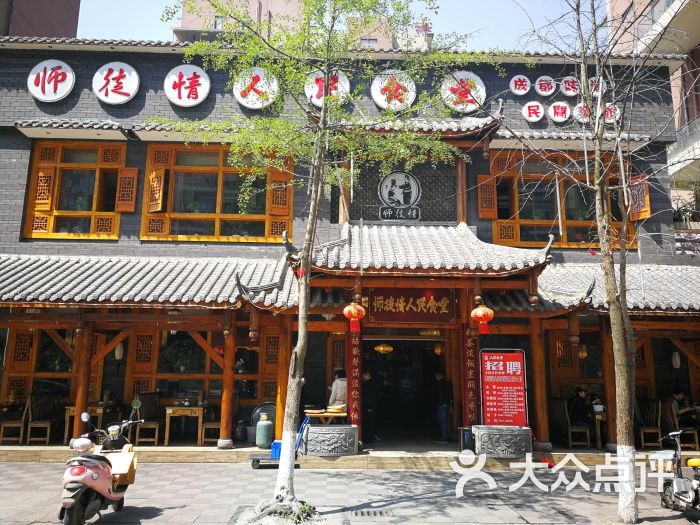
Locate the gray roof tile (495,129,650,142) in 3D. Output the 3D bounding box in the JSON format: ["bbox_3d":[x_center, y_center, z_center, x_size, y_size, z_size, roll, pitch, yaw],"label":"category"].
[{"bbox_3d":[5.523,-3.185,13.615,3.920,0.340,0.420,1,-11,-2],"label":"gray roof tile"}]

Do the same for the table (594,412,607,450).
[{"bbox_3d":[5.233,3.442,11.380,0.752,0.714,1.200,1,-11,-2],"label":"table"}]

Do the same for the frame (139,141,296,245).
[{"bbox_3d":[-3.207,-1.722,13.356,3.629,2.486,0.160,1,-11,-2],"label":"frame"}]

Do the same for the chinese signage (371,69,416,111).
[{"bbox_3d":[1.090,-4.266,13.627,1.117,1.119,0.110,1,-11,-2],"label":"chinese signage"}]

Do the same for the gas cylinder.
[{"bbox_3d":[-1.700,3.346,10.919,0.320,0.680,0.320,1,-11,-2],"label":"gas cylinder"}]

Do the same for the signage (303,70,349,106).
[{"bbox_3d":[-0.558,-4.290,13.582,1.133,1.133,0.120,1,-11,-2],"label":"signage"}]

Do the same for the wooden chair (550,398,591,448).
[{"bbox_3d":[4.593,3.359,11.343,0.520,0.960,0.450,2,-11,-7],"label":"wooden chair"}]

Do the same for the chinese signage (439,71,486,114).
[{"bbox_3d":[2.835,-4.253,13.702,1.167,1.167,0.120,1,-11,-2],"label":"chinese signage"}]

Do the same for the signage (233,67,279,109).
[{"bbox_3d":[-2.314,-4.284,13.515,1.123,1.123,0.120,1,-11,-2],"label":"signage"}]

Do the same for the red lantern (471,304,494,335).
[{"bbox_3d":[2.588,1.108,10.632,0.430,0.550,0.430,1,-11,-2],"label":"red lantern"}]

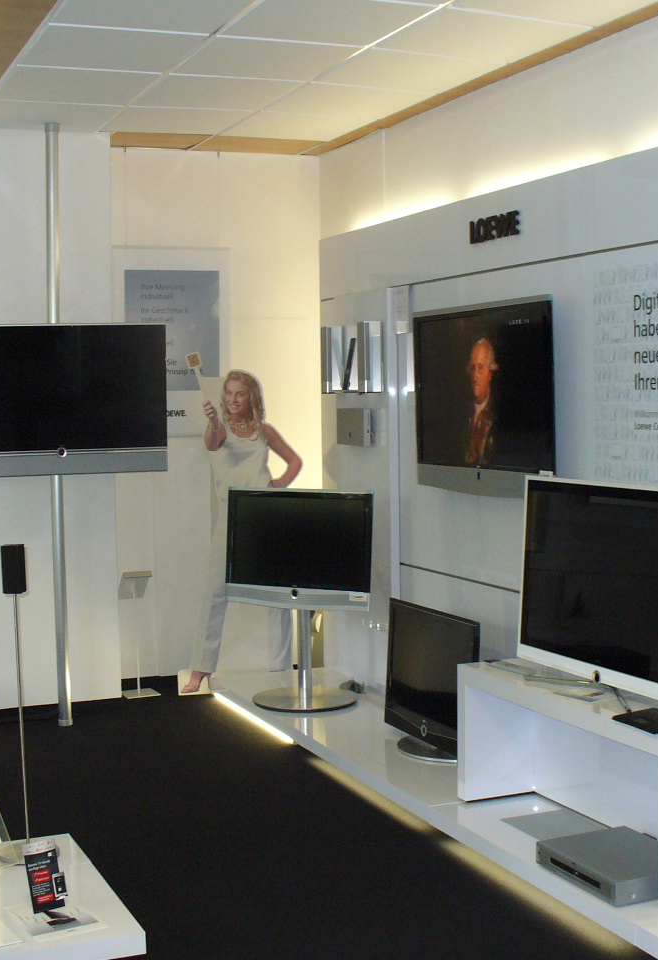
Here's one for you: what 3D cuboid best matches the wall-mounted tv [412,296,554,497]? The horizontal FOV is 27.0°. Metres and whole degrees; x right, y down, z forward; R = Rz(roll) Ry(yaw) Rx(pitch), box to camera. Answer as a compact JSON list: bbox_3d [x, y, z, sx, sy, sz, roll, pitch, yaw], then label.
[{"bbox_3d":[0.610,-0.287,5.211,0.118,0.743,1.053,-2,4,-24],"label":"wall-mounted tv"}]

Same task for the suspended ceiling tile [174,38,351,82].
[{"bbox_3d":[-0.243,-1.638,5.307,0.615,0.030,0.608,-2,4,-23],"label":"suspended ceiling tile"}]

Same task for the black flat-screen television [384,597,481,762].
[{"bbox_3d":[0.436,0.776,5.297,0.315,0.571,0.748,-2,4,-24],"label":"black flat-screen television"}]

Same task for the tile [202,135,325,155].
[{"bbox_3d":[-0.367,-1.762,7.180,0.615,0.030,0.421,-2,4,-23],"label":"tile"}]

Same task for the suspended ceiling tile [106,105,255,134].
[{"bbox_3d":[-0.725,-1.704,6.450,0.615,0.030,0.621,-2,4,-23],"label":"suspended ceiling tile"}]

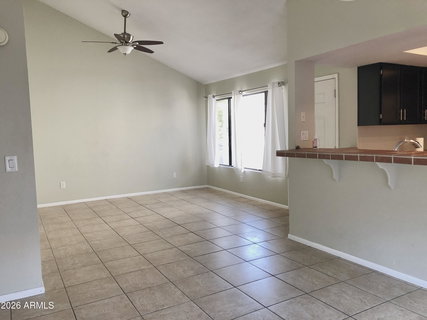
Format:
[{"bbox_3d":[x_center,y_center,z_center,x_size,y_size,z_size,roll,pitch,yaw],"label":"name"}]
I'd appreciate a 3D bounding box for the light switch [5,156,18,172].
[{"bbox_3d":[-1.632,0.029,2.789,0.077,0.118,0.013,-4,6,-30],"label":"light switch"}]

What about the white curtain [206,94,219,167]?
[{"bbox_3d":[-0.021,-0.634,7.725,0.100,1.600,0.400,-4,6,-30],"label":"white curtain"}]

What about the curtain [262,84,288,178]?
[{"bbox_3d":[1.032,-0.498,5.925,0.110,1.600,0.610,-4,6,-30],"label":"curtain"}]

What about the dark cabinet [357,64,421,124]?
[{"bbox_3d":[2.325,-0.844,4.576,0.869,0.761,0.326,-4,6,-30],"label":"dark cabinet"}]

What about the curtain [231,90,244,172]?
[{"bbox_3d":[0.478,-0.565,6.867,0.100,1.600,0.350,-4,6,-30],"label":"curtain"}]

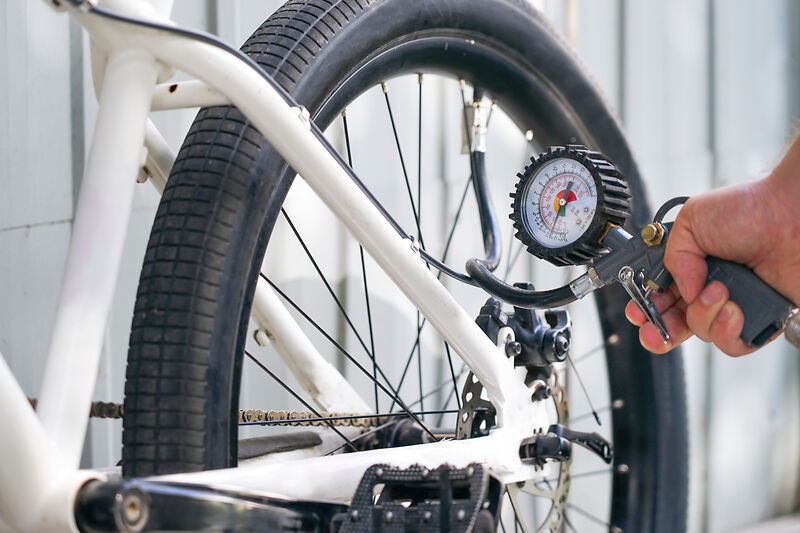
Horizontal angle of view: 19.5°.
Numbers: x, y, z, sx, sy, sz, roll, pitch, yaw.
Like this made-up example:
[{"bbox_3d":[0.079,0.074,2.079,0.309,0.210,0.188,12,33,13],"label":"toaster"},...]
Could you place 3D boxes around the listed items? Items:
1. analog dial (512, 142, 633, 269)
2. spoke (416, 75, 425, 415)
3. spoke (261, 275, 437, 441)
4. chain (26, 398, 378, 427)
[{"bbox_3d":[0.112,-0.039,1.508,0.077,0.077,0.034,-29,-25,30],"label":"analog dial"},{"bbox_3d":[0.015,-0.012,1.642,0.002,0.248,0.002,5,10,31],"label":"spoke"},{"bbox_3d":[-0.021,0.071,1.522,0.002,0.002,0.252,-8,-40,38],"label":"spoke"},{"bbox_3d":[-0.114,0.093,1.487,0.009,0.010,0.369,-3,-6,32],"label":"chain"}]

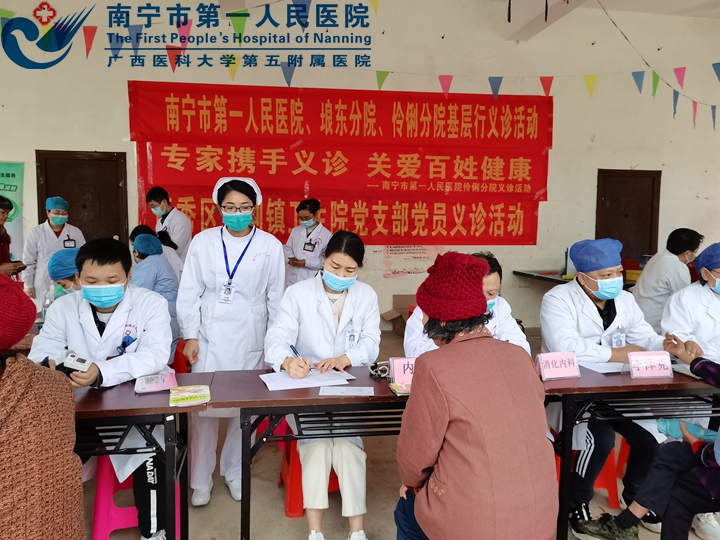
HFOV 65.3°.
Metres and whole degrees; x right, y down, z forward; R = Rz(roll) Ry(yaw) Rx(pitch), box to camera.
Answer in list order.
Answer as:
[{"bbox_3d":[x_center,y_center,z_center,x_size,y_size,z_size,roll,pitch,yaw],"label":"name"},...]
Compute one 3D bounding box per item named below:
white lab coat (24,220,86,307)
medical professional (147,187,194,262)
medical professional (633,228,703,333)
[{"bbox_3d":[-2.571,0.055,4.771,0.520,0.950,0.310,-2,5,-28],"label":"white lab coat"},{"bbox_3d":[-1.685,0.105,5.020,0.470,1.687,0.340,4,6,37],"label":"medical professional"},{"bbox_3d":[2.208,0.382,3.980,0.700,1.348,0.500,-3,6,-37],"label":"medical professional"}]

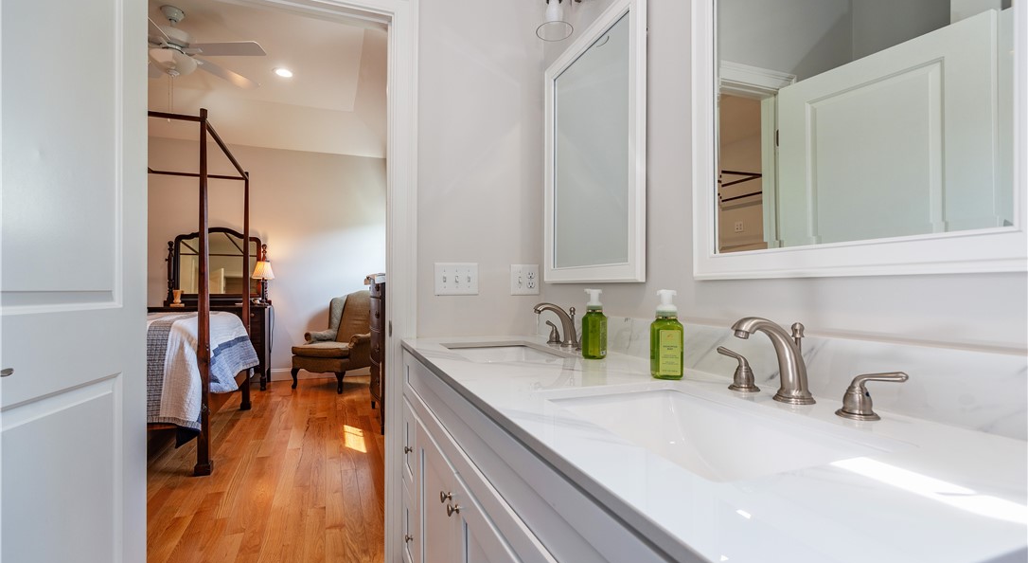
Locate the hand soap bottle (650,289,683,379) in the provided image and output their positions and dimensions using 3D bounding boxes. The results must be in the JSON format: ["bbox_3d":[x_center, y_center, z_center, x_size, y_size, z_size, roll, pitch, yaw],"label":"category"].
[{"bbox_3d":[0.337,0.115,0.999,0.062,0.189,0.062,0,0,0],"label":"hand soap bottle"}]

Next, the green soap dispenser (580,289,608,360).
[{"bbox_3d":[0.225,0.117,1.274,0.062,0.189,0.062,0,0,31],"label":"green soap dispenser"}]

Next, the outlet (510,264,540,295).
[{"bbox_3d":[0.045,-0.006,1.797,0.117,0.117,0.011,0,-1,-20],"label":"outlet"}]

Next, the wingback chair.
[{"bbox_3d":[-1.868,0.605,4.995,0.738,1.022,0.788,0,-1,22],"label":"wingback chair"}]

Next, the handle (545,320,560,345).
[{"bbox_3d":[0.135,0.180,1.623,0.055,0.069,0.092,0,0,-23],"label":"handle"}]

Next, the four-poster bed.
[{"bbox_3d":[-3.062,0.061,3.015,2.150,2.140,1.630,0,0,-23],"label":"four-poster bed"}]

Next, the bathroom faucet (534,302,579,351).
[{"bbox_3d":[0.136,0.136,1.411,0.152,0.138,0.244,0,-1,-21],"label":"bathroom faucet"}]

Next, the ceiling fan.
[{"bbox_3d":[-2.483,-1.742,3.333,1.290,0.460,1.290,0,0,-23],"label":"ceiling fan"}]

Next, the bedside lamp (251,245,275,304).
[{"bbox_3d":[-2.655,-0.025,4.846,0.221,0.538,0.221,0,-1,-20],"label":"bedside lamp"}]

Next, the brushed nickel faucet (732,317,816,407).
[{"bbox_3d":[0.446,0.136,0.785,0.170,0.143,0.066,0,0,-23],"label":"brushed nickel faucet"}]

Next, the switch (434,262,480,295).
[{"bbox_3d":[-0.213,-0.009,1.704,0.165,0.117,0.012,0,-1,-20],"label":"switch"}]

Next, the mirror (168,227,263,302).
[{"bbox_3d":[-3.125,-0.190,4.827,0.818,0.758,0.050,0,-1,-20],"label":"mirror"}]

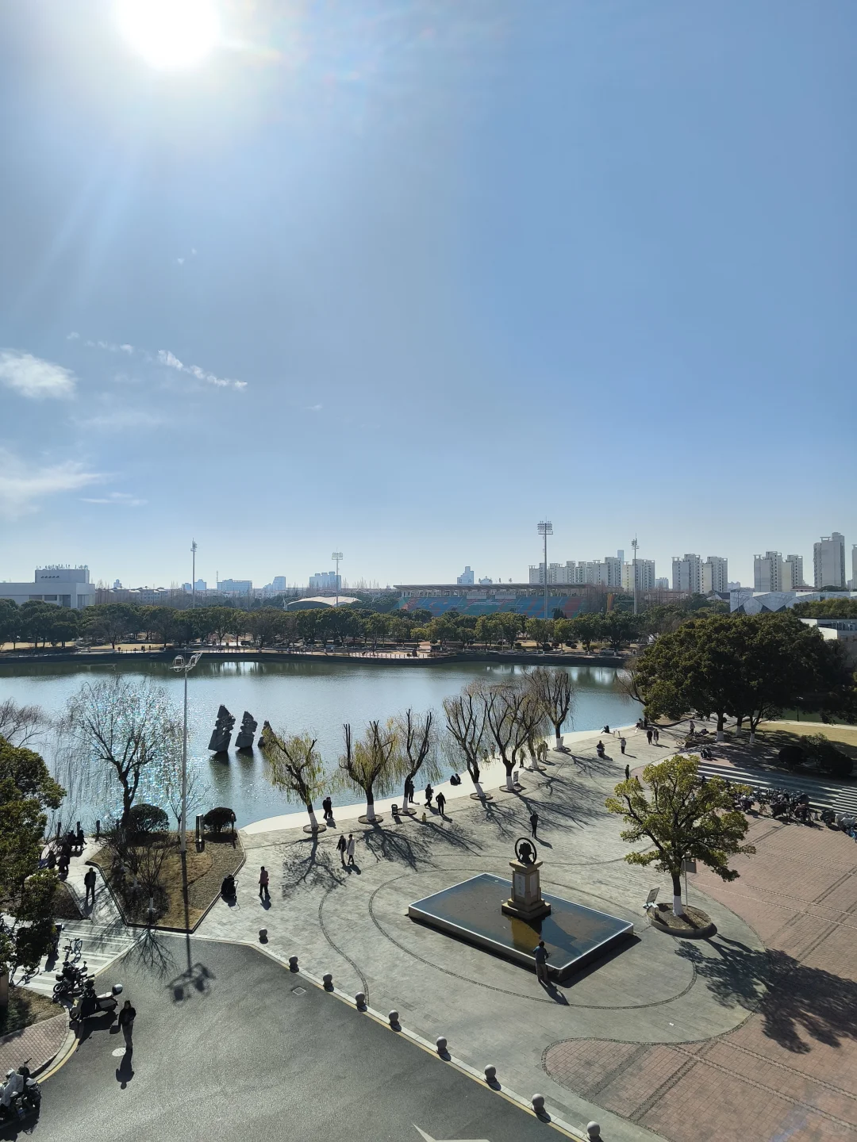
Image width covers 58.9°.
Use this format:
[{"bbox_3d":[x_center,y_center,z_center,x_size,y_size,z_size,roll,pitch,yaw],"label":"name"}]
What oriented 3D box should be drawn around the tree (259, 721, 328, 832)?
[{"bbox_3d":[-9.350,14.237,52.663,4.672,7.573,4.500,0,-1,0],"label":"tree"}]

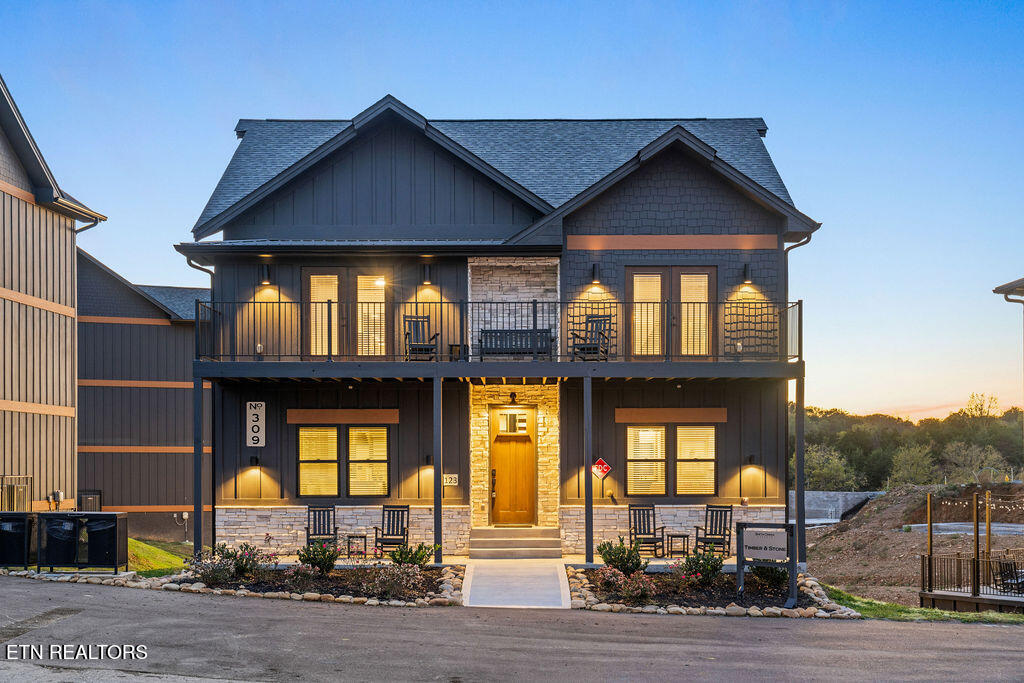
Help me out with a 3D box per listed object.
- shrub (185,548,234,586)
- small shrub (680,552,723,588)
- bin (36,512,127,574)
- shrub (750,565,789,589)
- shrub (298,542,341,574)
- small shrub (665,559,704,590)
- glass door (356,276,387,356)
[{"bbox_3d":[-5.393,4.047,21.300,0.880,0.670,0.800,0,-2,0],"label":"shrub"},{"bbox_3d":[3.426,4.131,21.600,0.770,0.660,0.720,0,-2,0],"label":"small shrub"},{"bbox_3d":[-9.050,4.233,25.000,1.700,1.250,0.750,0,-2,0],"label":"bin"},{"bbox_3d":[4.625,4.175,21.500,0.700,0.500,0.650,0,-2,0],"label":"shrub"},{"bbox_3d":[-3.528,3.977,21.900,0.770,0.580,0.720,0,-2,0],"label":"shrub"},{"bbox_3d":[3.191,4.310,22.100,0.680,0.580,0.640,0,-2,0],"label":"small shrub"},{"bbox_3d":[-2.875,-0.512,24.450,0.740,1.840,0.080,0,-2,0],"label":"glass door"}]

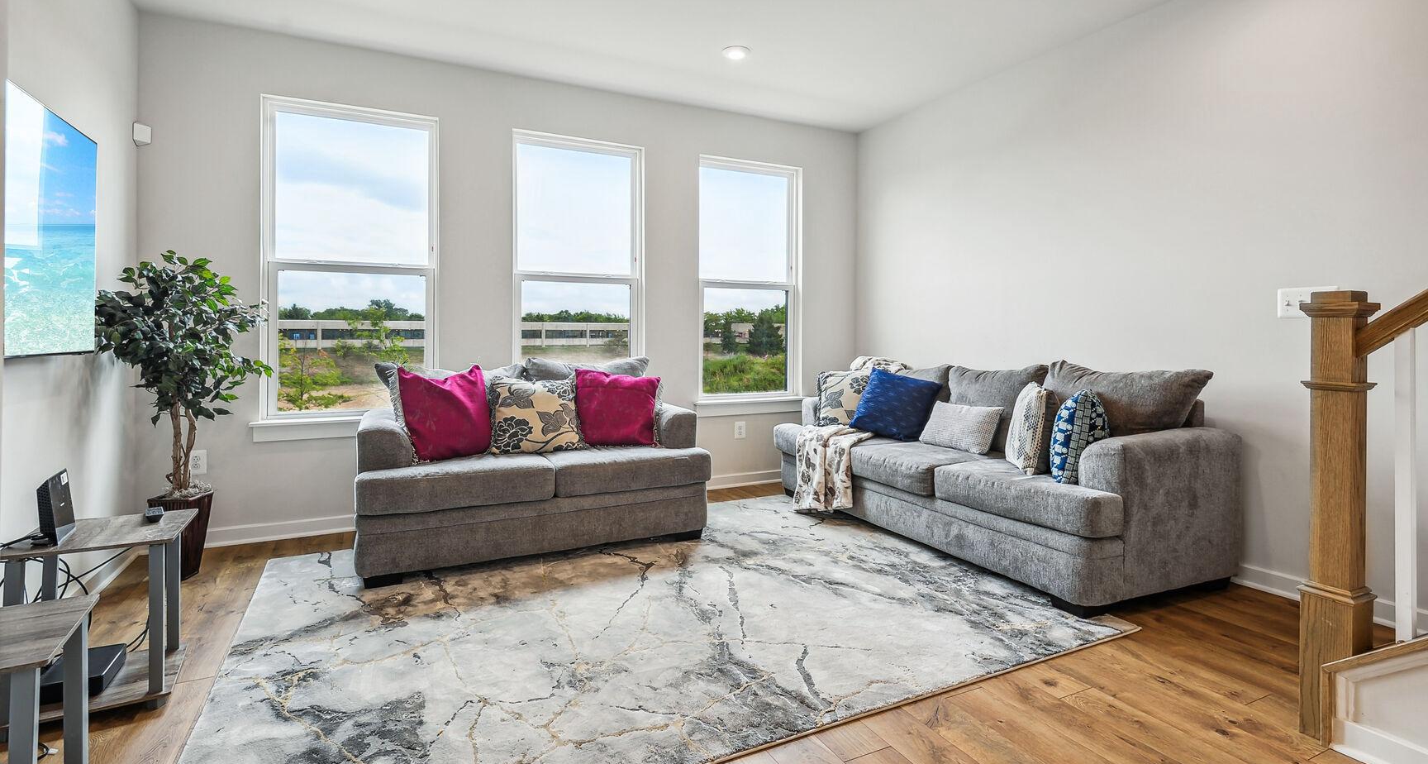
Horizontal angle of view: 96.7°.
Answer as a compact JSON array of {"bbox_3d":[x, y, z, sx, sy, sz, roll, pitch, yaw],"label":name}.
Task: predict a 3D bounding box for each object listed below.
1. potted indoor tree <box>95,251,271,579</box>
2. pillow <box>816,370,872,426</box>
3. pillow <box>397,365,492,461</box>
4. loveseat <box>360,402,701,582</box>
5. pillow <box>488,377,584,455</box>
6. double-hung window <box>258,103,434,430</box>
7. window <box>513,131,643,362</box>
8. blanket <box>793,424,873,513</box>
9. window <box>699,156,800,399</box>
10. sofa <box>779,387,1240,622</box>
[{"bbox_3d":[-2.408,0.147,2.954,0.610,1.487,0.610,-1,4,-27],"label":"potted indoor tree"},{"bbox_3d":[0.918,0.118,4.413,0.460,0.420,0.160,-1,-11,-19],"label":"pillow"},{"bbox_3d":[-1.368,0.145,3.259,0.460,0.470,0.160,-2,-16,-32],"label":"pillow"},{"bbox_3d":[-1.001,0.448,3.546,1.710,0.830,0.960,-1,4,-27],"label":"loveseat"},{"bbox_3d":[-0.963,0.163,3.491,0.470,0.430,0.160,-1,-18,-27],"label":"pillow"},{"bbox_3d":[-2.029,-0.665,3.598,0.850,1.710,0.100,-1,4,-27],"label":"double-hung window"},{"bbox_3d":[-0.884,-0.704,4.186,0.855,1.730,0.100,-1,4,-27],"label":"window"},{"bbox_3d":[0.833,0.545,4.041,0.410,0.480,0.570,-1,4,-27],"label":"blanket"},{"bbox_3d":[0.271,-0.741,4.779,0.877,1.755,0.100,-1,4,-27],"label":"window"},{"bbox_3d":[1.399,0.451,3.701,0.990,0.830,2.340,-1,4,-27],"label":"sofa"}]

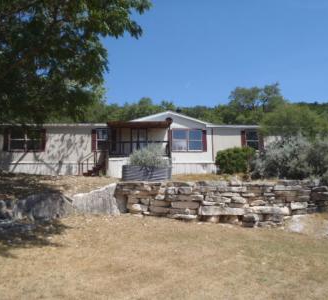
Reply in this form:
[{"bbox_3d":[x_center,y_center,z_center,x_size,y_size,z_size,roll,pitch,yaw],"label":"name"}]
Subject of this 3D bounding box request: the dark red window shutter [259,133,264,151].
[{"bbox_3d":[6.209,-0.529,20.600,0.300,1.330,0.050,0,-4,-5],"label":"dark red window shutter"}]

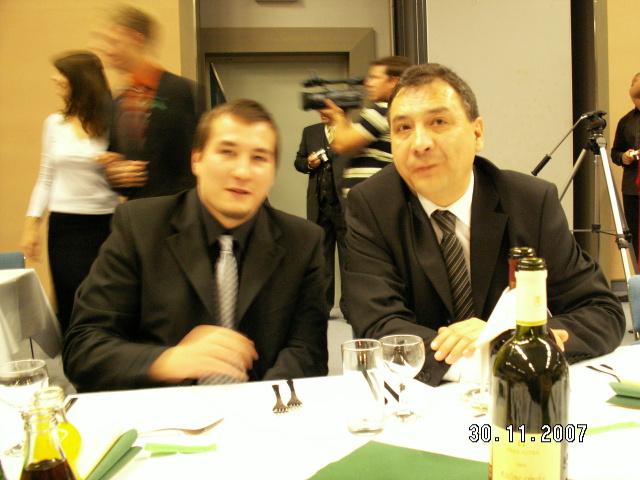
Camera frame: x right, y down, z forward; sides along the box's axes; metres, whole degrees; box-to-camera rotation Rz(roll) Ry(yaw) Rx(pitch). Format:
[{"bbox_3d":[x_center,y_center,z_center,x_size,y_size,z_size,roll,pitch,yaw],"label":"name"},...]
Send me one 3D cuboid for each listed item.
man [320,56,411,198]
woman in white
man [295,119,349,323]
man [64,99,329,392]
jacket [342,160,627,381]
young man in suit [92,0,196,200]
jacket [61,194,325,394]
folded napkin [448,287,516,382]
[{"bbox_3d":[0.310,-0.104,3.520,0.580,1.780,0.500,-1,5,-3],"label":"man"},{"bbox_3d":[-1.027,0.047,2.724,0.480,1.680,0.380,3,7,41],"label":"woman in white"},{"bbox_3d":[0.048,-0.243,5.120,0.550,1.780,0.380,-2,5,-6],"label":"man"},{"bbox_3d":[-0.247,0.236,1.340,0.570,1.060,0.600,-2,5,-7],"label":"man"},{"bbox_3d":[0.335,0.122,1.350,0.620,0.620,0.480,-1,5,2],"label":"jacket"},{"bbox_3d":[-0.666,-0.008,2.518,0.560,1.810,0.420,3,6,37],"label":"young man in suit"},{"bbox_3d":[-0.253,0.173,1.370,0.560,0.600,0.420,-2,5,-7],"label":"jacket"},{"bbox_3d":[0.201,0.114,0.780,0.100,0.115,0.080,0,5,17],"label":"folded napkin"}]

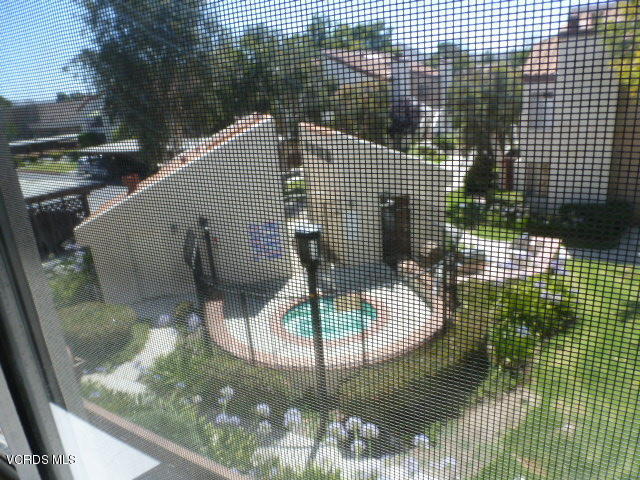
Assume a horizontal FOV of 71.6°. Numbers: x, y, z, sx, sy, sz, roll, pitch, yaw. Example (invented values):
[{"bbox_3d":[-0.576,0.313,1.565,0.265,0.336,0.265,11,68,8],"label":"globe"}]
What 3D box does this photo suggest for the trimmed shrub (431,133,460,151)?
[{"bbox_3d":[10.591,-8.247,37.149,2.250,1.380,2.100,0,18,16],"label":"trimmed shrub"}]

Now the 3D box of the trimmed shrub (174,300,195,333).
[{"bbox_3d":[-3.220,1.800,10.550,0.480,0.720,0.480,-11,18,-18],"label":"trimmed shrub"}]

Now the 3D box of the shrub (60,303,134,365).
[{"bbox_3d":[-5.080,2.050,10.150,1.700,0.880,1.750,-15,20,-28],"label":"shrub"}]

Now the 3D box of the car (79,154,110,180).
[{"bbox_3d":[-18.360,-5.951,36.173,1.850,1.600,4.600,-15,20,-29],"label":"car"}]

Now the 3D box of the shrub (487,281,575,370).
[{"bbox_3d":[4.130,1.560,8.720,1.600,1.250,1.700,4,19,26],"label":"shrub"}]

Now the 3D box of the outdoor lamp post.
[{"bbox_3d":[-0.050,1.375,7.200,0.400,3.410,0.400,-6,17,-1],"label":"outdoor lamp post"}]

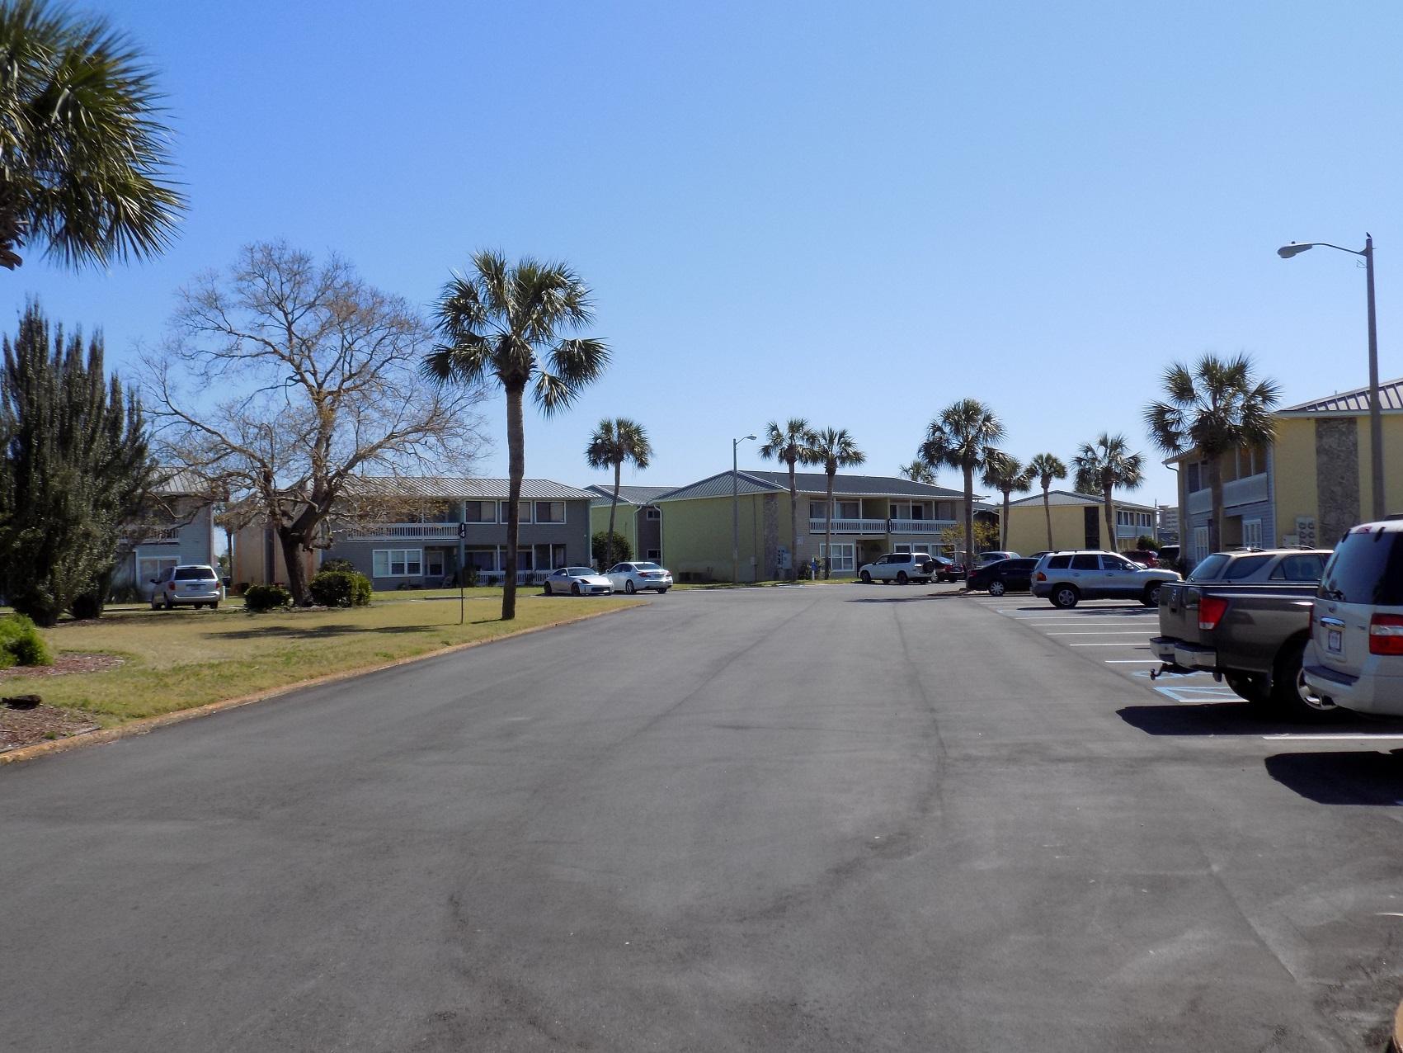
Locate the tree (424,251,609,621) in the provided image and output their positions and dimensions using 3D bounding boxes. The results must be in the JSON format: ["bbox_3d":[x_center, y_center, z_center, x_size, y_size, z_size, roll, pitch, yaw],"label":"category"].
[{"bbox_3d":[-5.207,-2.500,33.647,5.043,10.123,5.043,-1,-2,-9],"label":"tree"}]

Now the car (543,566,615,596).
[{"bbox_3d":[-6.064,2.651,59.619,1.820,1.320,4.310,0,-2,-32],"label":"car"}]

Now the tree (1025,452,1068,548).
[{"bbox_3d":[24.126,-0.873,85.123,2.835,8.517,2.835,-2,-2,16],"label":"tree"}]

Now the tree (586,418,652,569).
[{"bbox_3d":[-5.142,-1.508,74.649,3.895,10.275,3.895,-1,-2,-4],"label":"tree"}]

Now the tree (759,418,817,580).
[{"bbox_3d":[5.103,-1.493,71.200,3.370,9.500,3.370,-1,-1,0],"label":"tree"}]

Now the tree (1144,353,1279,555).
[{"bbox_3d":[15.443,-1.475,36.800,4.100,7.500,4.050,-1,-1,0],"label":"tree"}]

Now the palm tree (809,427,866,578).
[{"bbox_3d":[8.181,-1.339,72.600,3.370,9.100,3.370,-1,-1,0],"label":"palm tree"}]

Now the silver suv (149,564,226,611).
[{"bbox_3d":[-21.018,2.473,49.525,1.980,1.750,4.980,0,-2,-31],"label":"silver suv"}]

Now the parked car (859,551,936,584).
[{"bbox_3d":[10.682,2.297,66.200,1.780,1.730,4.660,0,-2,-35],"label":"parked car"}]

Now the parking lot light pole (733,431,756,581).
[{"bbox_3d":[2.590,-1.044,70.852,0.400,8.750,2.200,0,-2,-37],"label":"parking lot light pole"}]

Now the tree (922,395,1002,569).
[{"bbox_3d":[10.684,-1.360,49.900,3.380,8.000,3.380,-1,-1,0],"label":"tree"}]

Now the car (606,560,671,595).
[{"bbox_3d":[-3.325,2.509,59.121,1.880,1.480,4.930,0,-2,-28],"label":"car"}]

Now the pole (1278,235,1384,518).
[{"bbox_3d":[14.743,-2.300,28.503,2.250,8.850,0.400,-1,-1,11],"label":"pole"}]

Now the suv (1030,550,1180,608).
[{"bbox_3d":[12.084,1.519,36.239,4.500,1.700,1.830,-1,-1,9],"label":"suv"}]

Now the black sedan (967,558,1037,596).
[{"bbox_3d":[12.716,1.896,46.938,4.850,1.470,1.840,-1,-1,9],"label":"black sedan"}]

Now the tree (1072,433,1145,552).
[{"bbox_3d":[22.751,-1.113,68.118,3.923,8.128,3.923,-2,-2,19],"label":"tree"}]

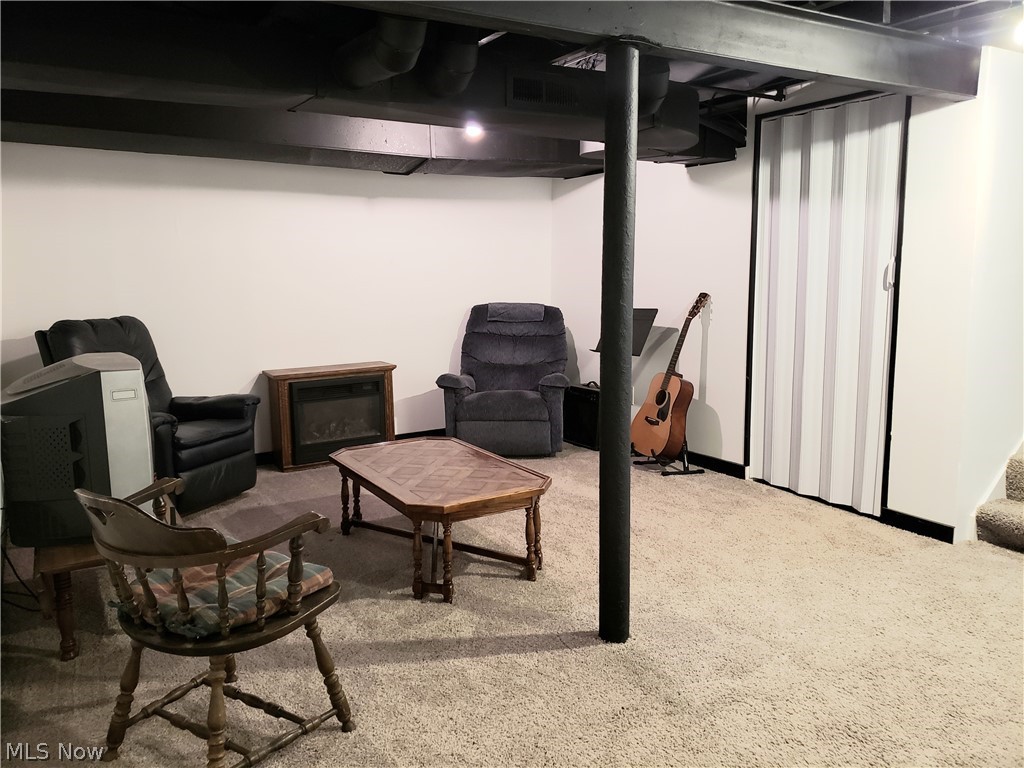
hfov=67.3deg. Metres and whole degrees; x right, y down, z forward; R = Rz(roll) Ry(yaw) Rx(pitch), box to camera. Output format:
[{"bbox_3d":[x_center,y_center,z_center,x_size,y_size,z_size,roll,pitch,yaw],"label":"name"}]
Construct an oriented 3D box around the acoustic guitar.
[{"bbox_3d":[1.013,-0.058,4.693,0.125,1.040,0.400,21,-3,-23],"label":"acoustic guitar"}]

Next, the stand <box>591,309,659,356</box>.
[{"bbox_3d":[0.710,0.021,4.864,0.440,0.990,0.480,-9,12,-42],"label":"stand"}]

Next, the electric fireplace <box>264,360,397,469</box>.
[{"bbox_3d":[-1.190,0.204,5.101,0.800,0.610,0.305,-6,10,-30],"label":"electric fireplace"}]

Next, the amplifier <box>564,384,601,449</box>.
[{"bbox_3d":[0.578,0.219,5.456,0.240,0.425,0.400,-7,11,-34],"label":"amplifier"}]

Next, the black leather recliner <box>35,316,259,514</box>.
[{"bbox_3d":[-1.968,0.151,4.220,0.880,1.010,0.830,3,10,25],"label":"black leather recliner"}]

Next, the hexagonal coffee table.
[{"bbox_3d":[-0.349,0.561,3.459,0.665,0.390,1.135,-6,10,-30],"label":"hexagonal coffee table"}]

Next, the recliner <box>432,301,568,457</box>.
[{"bbox_3d":[-0.006,-0.066,5.456,0.870,1.000,0.860,0,9,7],"label":"recliner"}]

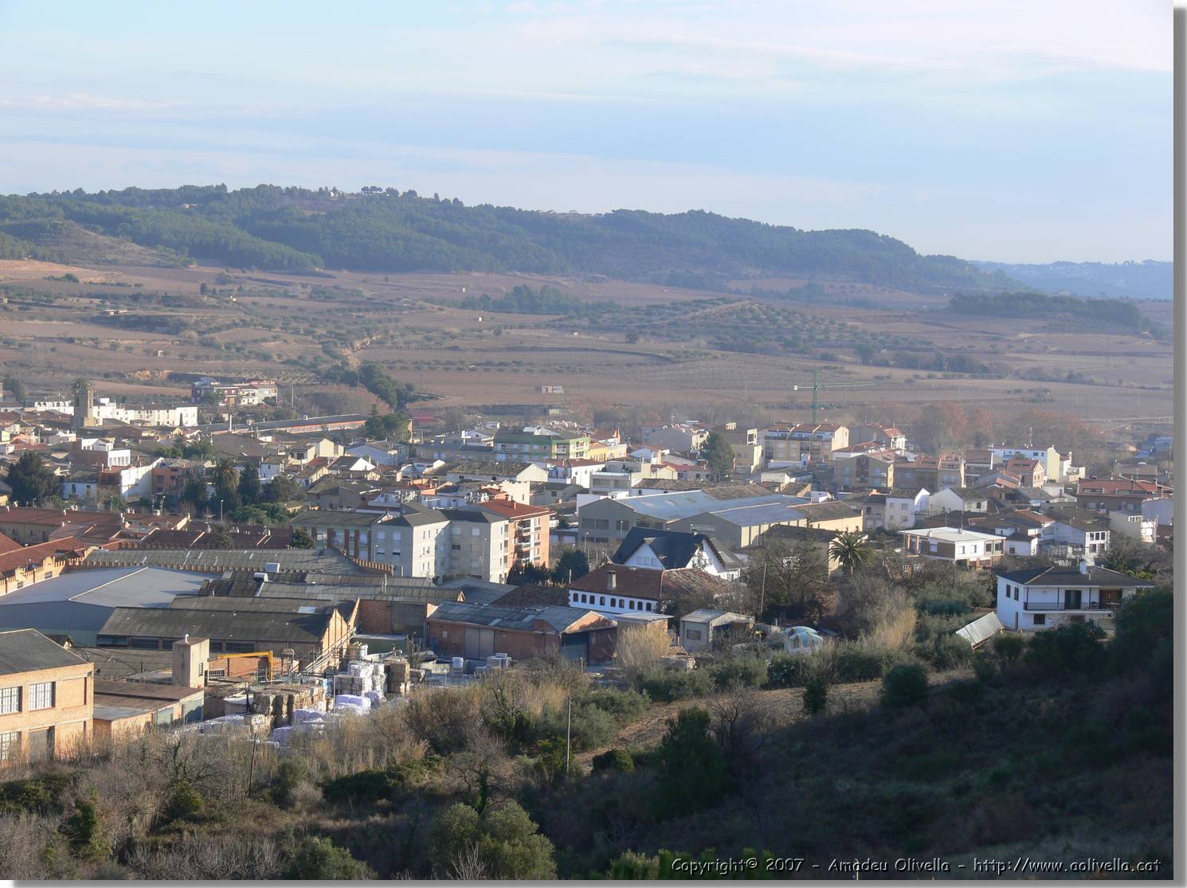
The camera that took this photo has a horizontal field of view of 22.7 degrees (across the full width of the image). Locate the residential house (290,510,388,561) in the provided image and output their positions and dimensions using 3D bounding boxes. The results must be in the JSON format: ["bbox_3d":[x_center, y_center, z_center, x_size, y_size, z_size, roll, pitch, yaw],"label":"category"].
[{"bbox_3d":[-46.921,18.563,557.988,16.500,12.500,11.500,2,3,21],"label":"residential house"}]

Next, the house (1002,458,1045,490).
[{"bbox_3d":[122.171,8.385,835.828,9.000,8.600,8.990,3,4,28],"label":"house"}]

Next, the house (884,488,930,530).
[{"bbox_3d":[70.251,14.622,657.561,6.700,8.800,9.600,3,3,27],"label":"house"}]

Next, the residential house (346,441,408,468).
[{"bbox_3d":[-63.847,4.432,879.326,17.500,8.200,8.500,3,3,25],"label":"residential house"}]

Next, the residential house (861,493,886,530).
[{"bbox_3d":[64.309,15.075,659.480,6.300,7.961,9.000,2,4,30],"label":"residential house"}]

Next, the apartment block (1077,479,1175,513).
[{"bbox_3d":[128.783,14.044,712.000,23.500,10.200,13.000,2,3,10],"label":"apartment block"}]

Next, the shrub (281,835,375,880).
[{"bbox_3d":[-13.476,21.423,150.000,4.600,3.000,4.300,1,3,0],"label":"shrub"}]

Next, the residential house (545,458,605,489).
[{"bbox_3d":[-4.447,8.304,779.064,7.750,8.600,17.090,3,4,31],"label":"residential house"}]

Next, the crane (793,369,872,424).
[{"bbox_3d":[79.193,-10.573,975.829,2.000,28.600,41.000,4,4,43],"label":"crane"}]

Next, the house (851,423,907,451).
[{"bbox_3d":[100.537,-1.679,1040.502,14.500,10.446,12.000,2,4,30],"label":"house"}]

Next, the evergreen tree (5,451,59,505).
[{"bbox_3d":[-129.174,8.199,680.136,12.262,13.230,12.262,1,3,-11],"label":"evergreen tree"}]

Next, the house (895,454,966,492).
[{"bbox_3d":[94.694,8.263,815.298,19.500,10.113,10.500,2,4,30],"label":"house"}]

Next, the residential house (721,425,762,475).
[{"bbox_3d":[43.630,2.282,862.480,10.000,12.500,8.500,2,3,22],"label":"residential house"}]

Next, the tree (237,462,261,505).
[{"bbox_3d":[-80.254,9.834,689.398,5.342,11.229,5.342,1,3,-7],"label":"tree"}]

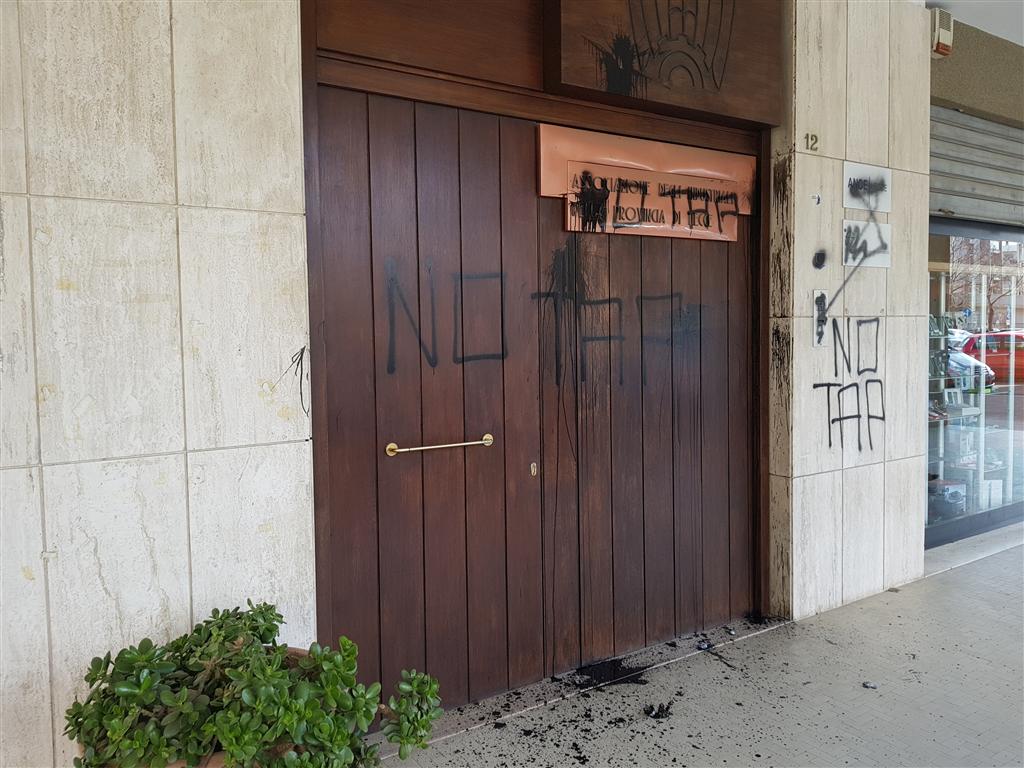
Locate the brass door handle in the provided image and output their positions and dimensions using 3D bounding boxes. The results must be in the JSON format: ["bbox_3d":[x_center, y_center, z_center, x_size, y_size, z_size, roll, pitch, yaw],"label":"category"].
[{"bbox_3d":[-0.275,0.254,3.163,0.493,0.053,0.058,-3,4,-32],"label":"brass door handle"}]

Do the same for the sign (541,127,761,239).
[{"bbox_3d":[0.707,-0.946,3.740,1.377,0.455,0.030,-3,4,-32],"label":"sign"}]

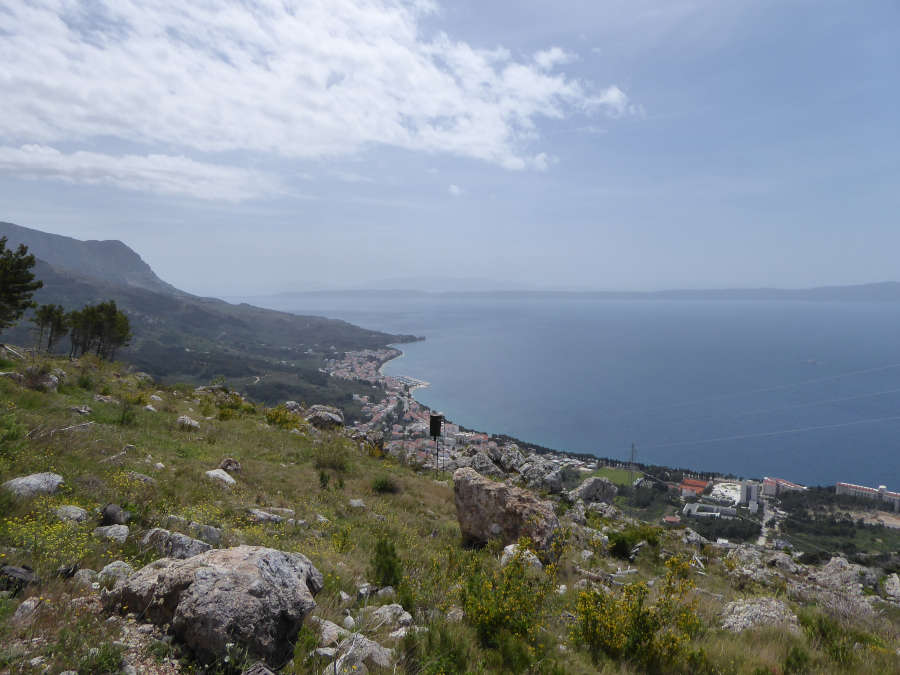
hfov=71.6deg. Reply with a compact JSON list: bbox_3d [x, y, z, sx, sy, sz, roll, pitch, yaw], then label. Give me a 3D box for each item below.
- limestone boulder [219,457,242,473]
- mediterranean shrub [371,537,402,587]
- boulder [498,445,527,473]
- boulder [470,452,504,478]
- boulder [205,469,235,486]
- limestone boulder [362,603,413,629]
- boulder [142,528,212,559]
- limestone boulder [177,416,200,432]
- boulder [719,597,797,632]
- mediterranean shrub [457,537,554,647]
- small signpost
[{"bbox_3d":[-3.139,1.816,8.926,0.328,0.219,0.263,0,4,0],"label":"limestone boulder"},{"bbox_3d":[-0.521,1.840,5.127,0.261,0.405,0.261,0,4,0],"label":"mediterranean shrub"},{"bbox_3d":[1.632,3.160,16.300,0.728,0.724,0.583,0,4,0],"label":"boulder"},{"bbox_3d":[0.893,3.048,14.867,0.809,0.599,0.647,0,4,0],"label":"boulder"},{"bbox_3d":[-2.881,1.750,7.802,0.352,0.214,0.229,-2,5,-20],"label":"boulder"},{"bbox_3d":[-0.423,1.880,4.223,0.338,0.143,0.203,0,4,0],"label":"limestone boulder"},{"bbox_3d":[-2.109,1.596,4.841,0.498,0.196,0.274,-2,5,-20],"label":"boulder"},{"bbox_3d":[-5.248,1.726,12.526,0.448,0.357,0.336,-1,5,-10],"label":"limestone boulder"},{"bbox_3d":[2.997,2.682,6.053,0.714,0.253,0.464,0,4,0],"label":"boulder"},{"bbox_3d":[0.399,1.803,4.434,0.649,0.722,0.616,0,4,0],"label":"mediterranean shrub"},{"bbox_3d":[-0.308,2.398,14.234,0.274,1.391,0.164,0,4,0],"label":"small signpost"}]

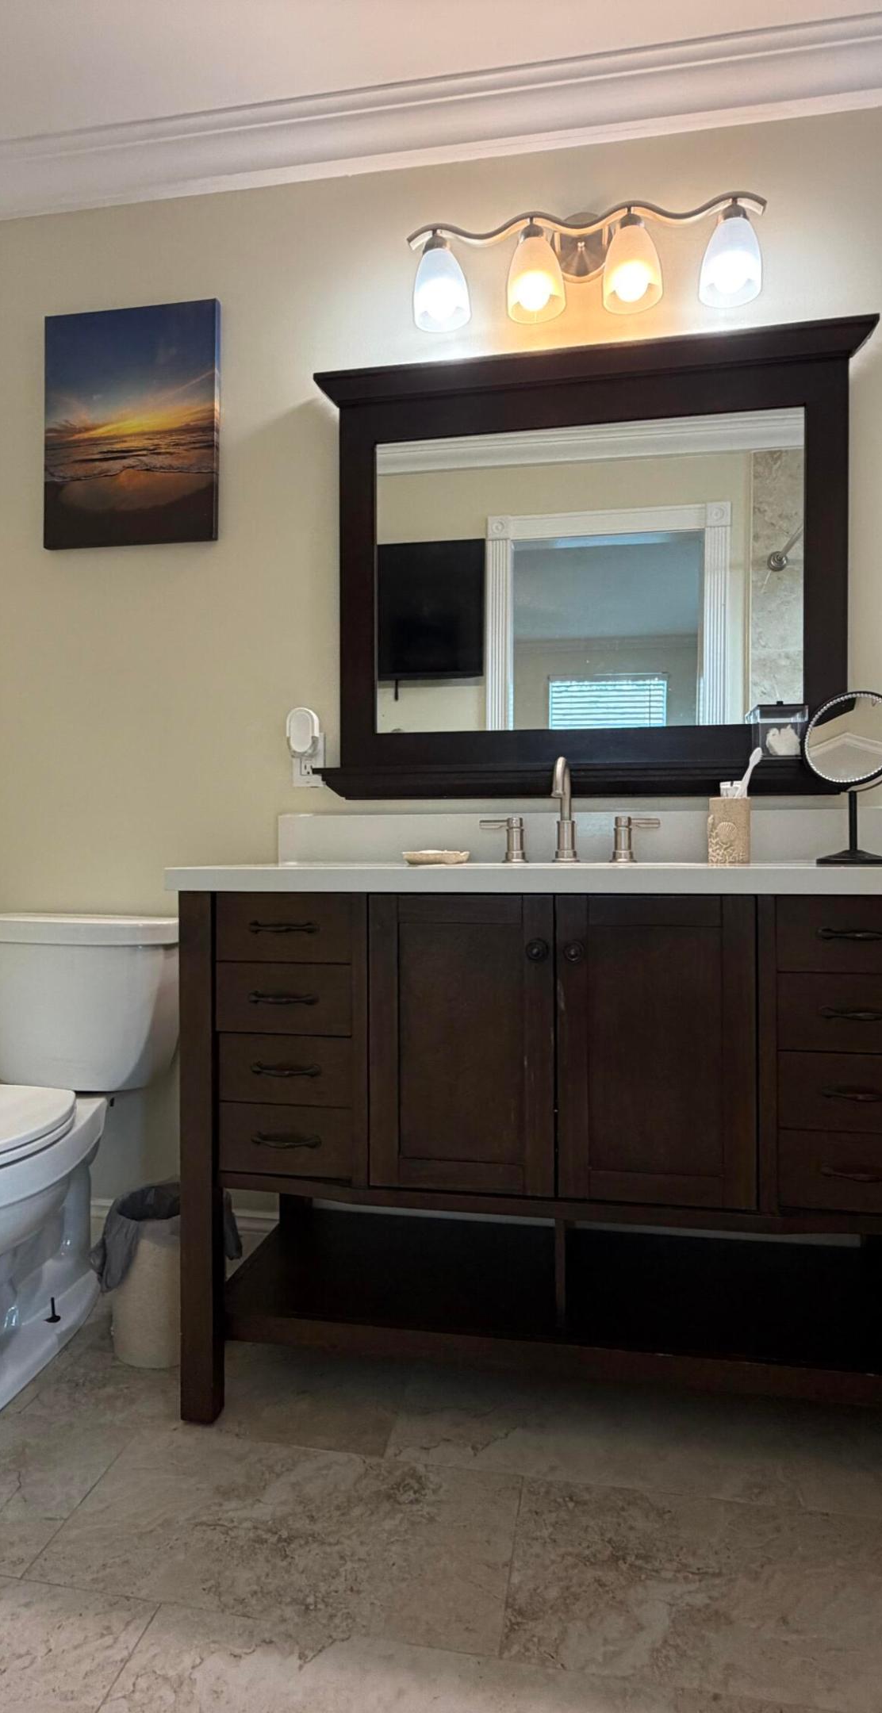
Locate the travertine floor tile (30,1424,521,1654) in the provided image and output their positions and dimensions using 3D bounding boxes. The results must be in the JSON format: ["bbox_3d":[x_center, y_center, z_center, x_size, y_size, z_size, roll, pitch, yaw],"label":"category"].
[{"bbox_3d":[-0.202,0.911,1.253,0.606,0.010,0.304,0,0,10],"label":"travertine floor tile"}]

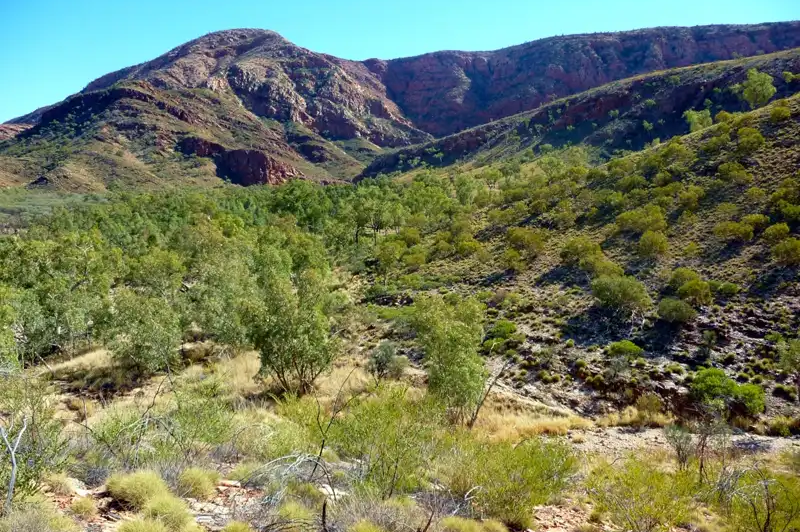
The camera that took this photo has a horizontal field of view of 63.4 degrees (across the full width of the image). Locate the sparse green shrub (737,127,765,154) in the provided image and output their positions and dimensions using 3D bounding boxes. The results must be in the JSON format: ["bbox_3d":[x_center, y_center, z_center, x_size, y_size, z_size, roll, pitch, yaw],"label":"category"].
[{"bbox_3d":[43.332,-15.515,80.000,3.462,3.230,3.462,0,7,0],"label":"sparse green shrub"}]

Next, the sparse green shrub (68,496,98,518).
[{"bbox_3d":[-3.619,2.762,7.400,0.343,0.213,0.343,0,7,0],"label":"sparse green shrub"}]

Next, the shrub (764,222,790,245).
[{"bbox_3d":[27.346,-2.361,47.000,1.973,1.598,1.874,0,8,0],"label":"shrub"}]

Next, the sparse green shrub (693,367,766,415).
[{"bbox_3d":[15.689,6.060,31.000,3.545,2.119,2.836,0,7,0],"label":"sparse green shrub"}]

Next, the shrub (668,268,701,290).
[{"bbox_3d":[18.905,0.831,43.000,2.063,1.595,1.959,0,8,0],"label":"shrub"}]

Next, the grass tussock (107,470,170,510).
[{"bbox_3d":[-3.112,2.683,7.700,0.762,0.428,0.723,0,7,0],"label":"grass tussock"}]

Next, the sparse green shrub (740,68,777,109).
[{"bbox_3d":[48.753,-24.138,88.000,4.749,5.440,4.511,0,8,0],"label":"sparse green shrub"}]

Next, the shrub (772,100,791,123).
[{"bbox_3d":[41.269,-16.713,70.000,2.308,2.380,2.193,0,8,0],"label":"shrub"}]

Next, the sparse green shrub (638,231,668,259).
[{"bbox_3d":[19.510,-1.661,50.000,2.398,2.163,2.278,0,8,0],"label":"sparse green shrub"}]

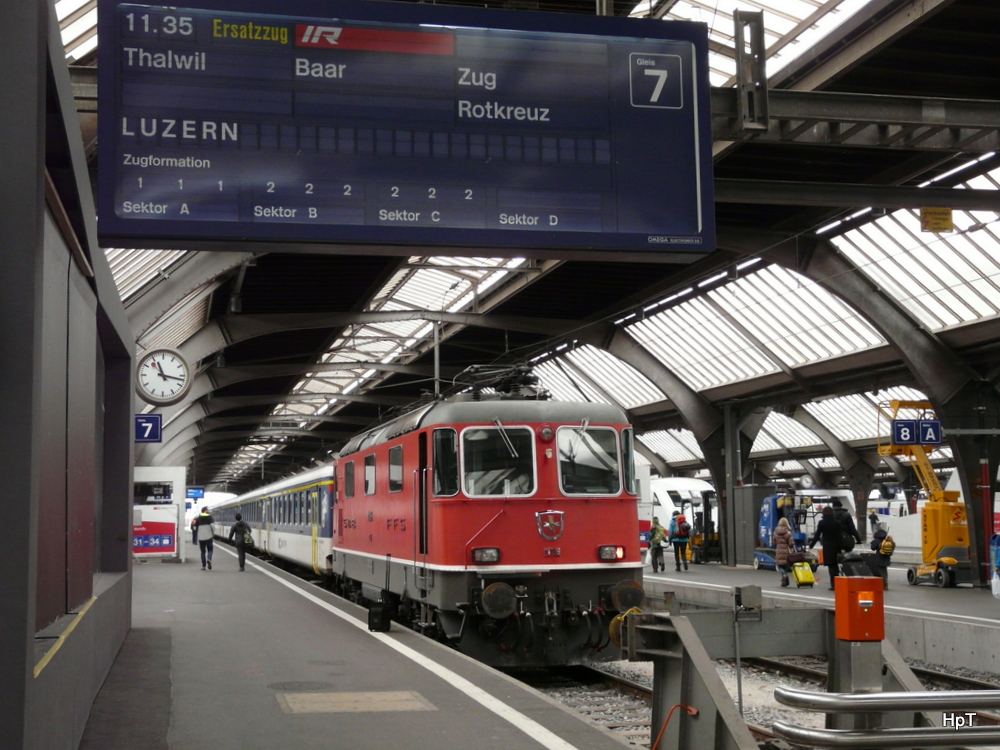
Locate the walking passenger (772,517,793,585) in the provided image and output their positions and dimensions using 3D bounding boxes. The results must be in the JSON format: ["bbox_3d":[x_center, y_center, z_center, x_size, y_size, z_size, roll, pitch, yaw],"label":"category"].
[{"bbox_3d":[5.928,3.702,28.394,0.450,1.437,0.380,1,-6,-14],"label":"walking passenger"}]

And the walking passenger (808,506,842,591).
[{"bbox_3d":[6.471,3.448,26.995,0.580,1.646,0.420,1,-6,-14],"label":"walking passenger"}]

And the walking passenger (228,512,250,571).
[{"bbox_3d":[-7.502,4.842,39.255,0.580,1.668,0.450,1,-6,-14],"label":"walking passenger"}]

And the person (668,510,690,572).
[{"bbox_3d":[4.791,4.419,36.141,0.550,1.600,0.520,1,-6,-14],"label":"person"}]

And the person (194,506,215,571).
[{"bbox_3d":[-8.761,4.863,40.393,0.540,1.882,0.500,1,-6,-14],"label":"person"}]

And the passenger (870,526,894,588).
[{"bbox_3d":[7.535,3.628,26.712,0.420,1.199,0.400,1,-6,-14],"label":"passenger"}]

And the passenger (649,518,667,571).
[{"bbox_3d":[4.115,4.449,35.588,0.500,1.448,0.450,1,-6,-14],"label":"passenger"}]

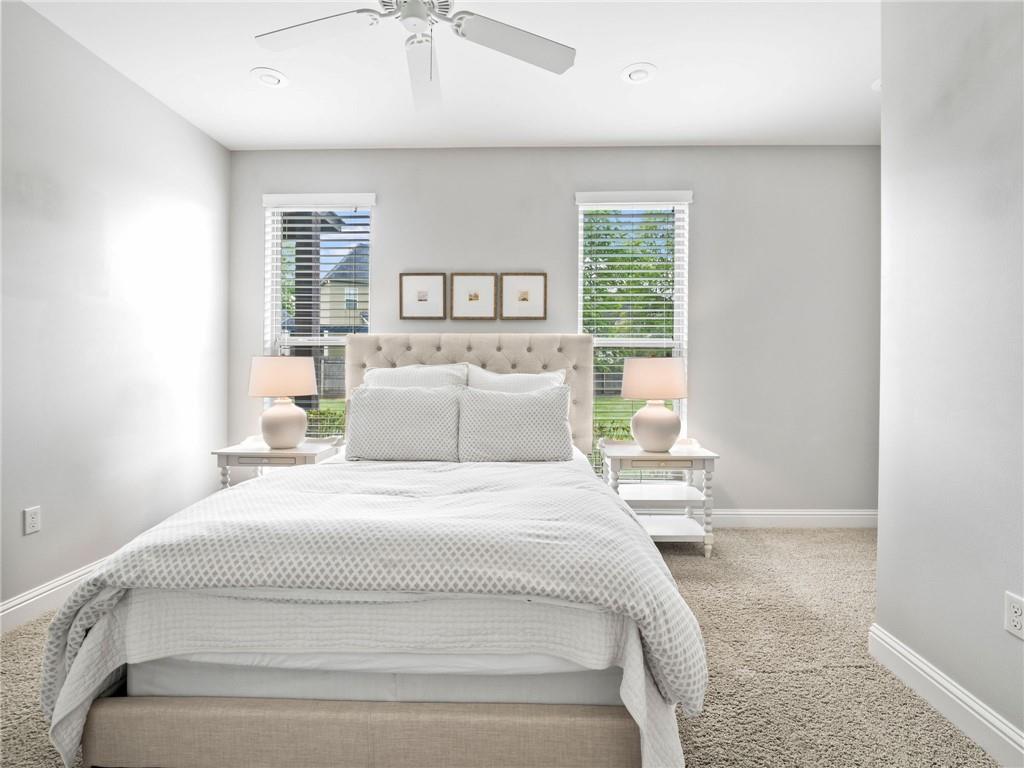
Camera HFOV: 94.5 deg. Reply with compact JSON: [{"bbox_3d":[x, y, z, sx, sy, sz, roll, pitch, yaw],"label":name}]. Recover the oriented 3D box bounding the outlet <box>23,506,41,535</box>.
[{"bbox_3d":[-2.193,0.626,2.165,0.008,0.116,0.072,0,1,1],"label":"outlet"}]

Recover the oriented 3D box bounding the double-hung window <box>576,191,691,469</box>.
[{"bbox_3d":[0.870,-0.335,3.420,0.815,2.060,0.120,0,1,2],"label":"double-hung window"}]

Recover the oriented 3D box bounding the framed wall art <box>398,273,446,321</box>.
[{"bbox_3d":[-0.641,-0.631,3.430,0.334,0.341,0.026,0,1,2],"label":"framed wall art"}]

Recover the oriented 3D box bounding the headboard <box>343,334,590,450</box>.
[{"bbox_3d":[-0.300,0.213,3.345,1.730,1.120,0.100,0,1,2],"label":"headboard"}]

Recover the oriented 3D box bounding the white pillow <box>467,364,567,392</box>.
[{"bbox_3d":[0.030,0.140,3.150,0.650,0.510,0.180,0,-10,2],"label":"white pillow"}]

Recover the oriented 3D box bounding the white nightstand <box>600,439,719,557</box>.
[{"bbox_3d":[0.926,0.713,3.075,0.690,0.660,0.420,0,1,3],"label":"white nightstand"}]

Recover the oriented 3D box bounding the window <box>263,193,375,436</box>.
[{"bbox_3d":[-1.465,-0.322,3.588,0.793,2.060,0.065,0,1,1],"label":"window"}]

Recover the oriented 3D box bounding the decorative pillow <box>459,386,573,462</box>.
[{"bbox_3d":[0.022,0.263,3.033,0.720,0.480,0.180,0,-19,1],"label":"decorative pillow"}]

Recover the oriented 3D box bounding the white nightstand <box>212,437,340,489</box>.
[{"bbox_3d":[-1.606,0.733,3.291,0.695,0.675,0.440,0,1,1],"label":"white nightstand"}]

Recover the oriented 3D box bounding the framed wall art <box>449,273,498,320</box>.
[{"bbox_3d":[-0.271,-0.631,3.422,0.334,0.341,0.026,0,1,2],"label":"framed wall art"}]

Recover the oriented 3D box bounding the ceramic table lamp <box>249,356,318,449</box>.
[{"bbox_3d":[-1.595,0.133,3.300,0.425,0.625,0.425,0,1,1],"label":"ceramic table lamp"}]

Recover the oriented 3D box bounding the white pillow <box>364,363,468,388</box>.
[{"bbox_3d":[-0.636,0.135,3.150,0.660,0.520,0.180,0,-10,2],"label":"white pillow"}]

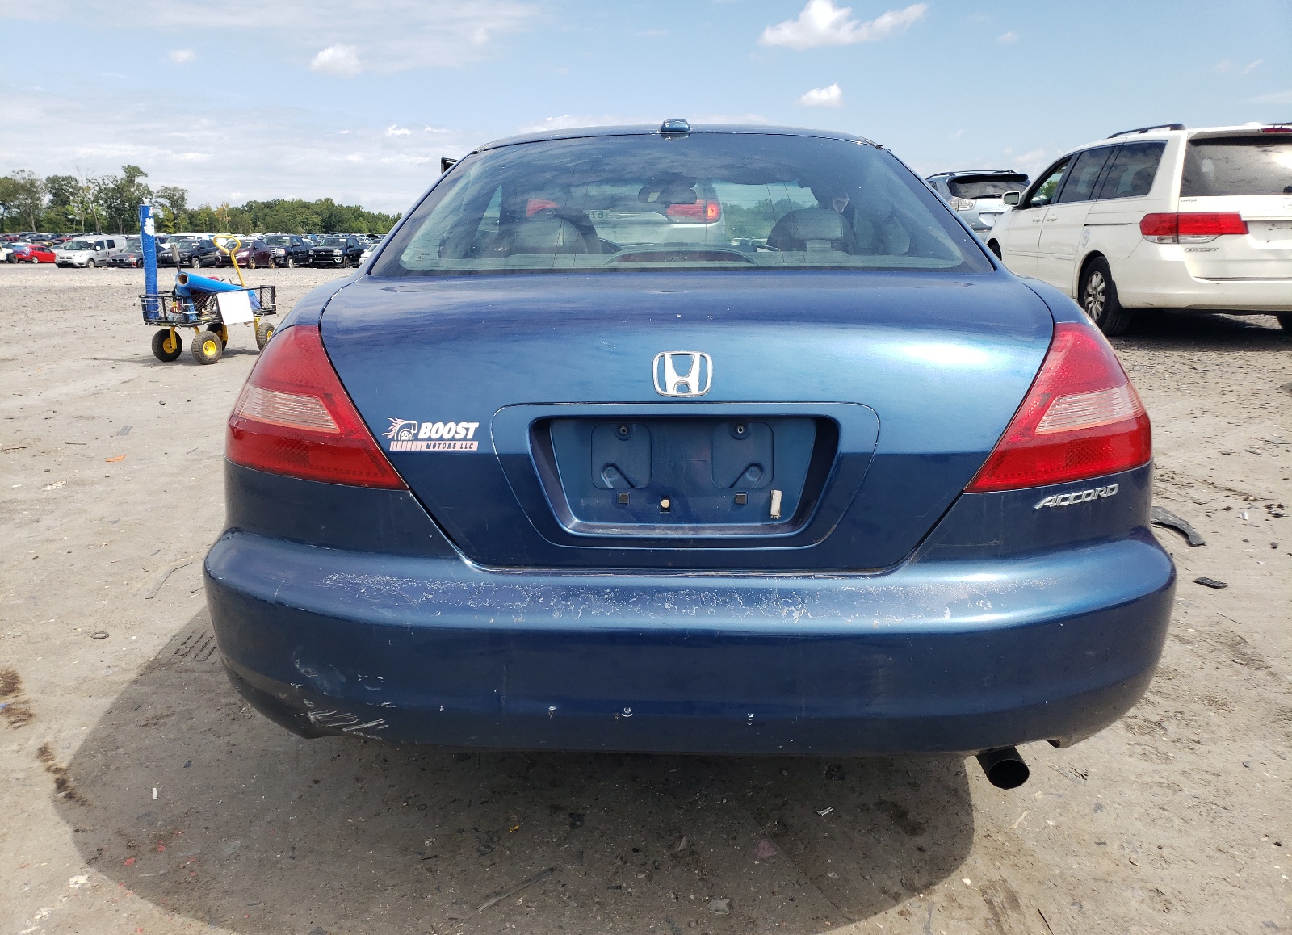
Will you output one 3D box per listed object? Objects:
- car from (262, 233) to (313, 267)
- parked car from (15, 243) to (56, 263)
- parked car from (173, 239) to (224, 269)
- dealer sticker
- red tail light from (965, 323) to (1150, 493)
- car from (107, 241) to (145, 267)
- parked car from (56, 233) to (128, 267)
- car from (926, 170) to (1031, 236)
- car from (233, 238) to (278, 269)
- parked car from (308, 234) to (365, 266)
[{"bbox_3d":[-21.450,-12.948,58.114,2.030,1.870,5.840,0,13,1],"label":"car"},{"bbox_3d":[-49.300,-17.300,78.700,1.800,1.450,4.450,0,13,0],"label":"parked car"},{"bbox_3d":[-27.000,-12.730,57.800,1.860,1.690,4.620,0,13,0],"label":"parked car"},{"bbox_3d":[-0.325,-0.049,1.475,0.152,0.050,0.003,2,5,9],"label":"dealer sticker"},{"bbox_3d":[0.712,-0.112,1.617,0.430,0.255,0.300,0,13,1],"label":"red tail light"},{"bbox_3d":[-30.100,-12.620,58.000,1.810,1.430,4.630,0,13,0],"label":"car"},{"bbox_3d":[-33.750,-13.180,59.416,1.830,1.880,4.740,0,13,1],"label":"parked car"},{"bbox_3d":[5.420,-4.460,17.493,1.845,1.680,4.730,-1,13,-4],"label":"car"},{"bbox_3d":[-21.620,-11.606,52.774,1.670,1.515,4.150,0,13,2],"label":"car"},{"bbox_3d":[-18.400,-12.960,58.500,1.890,1.790,5.400,0,13,0],"label":"parked car"}]

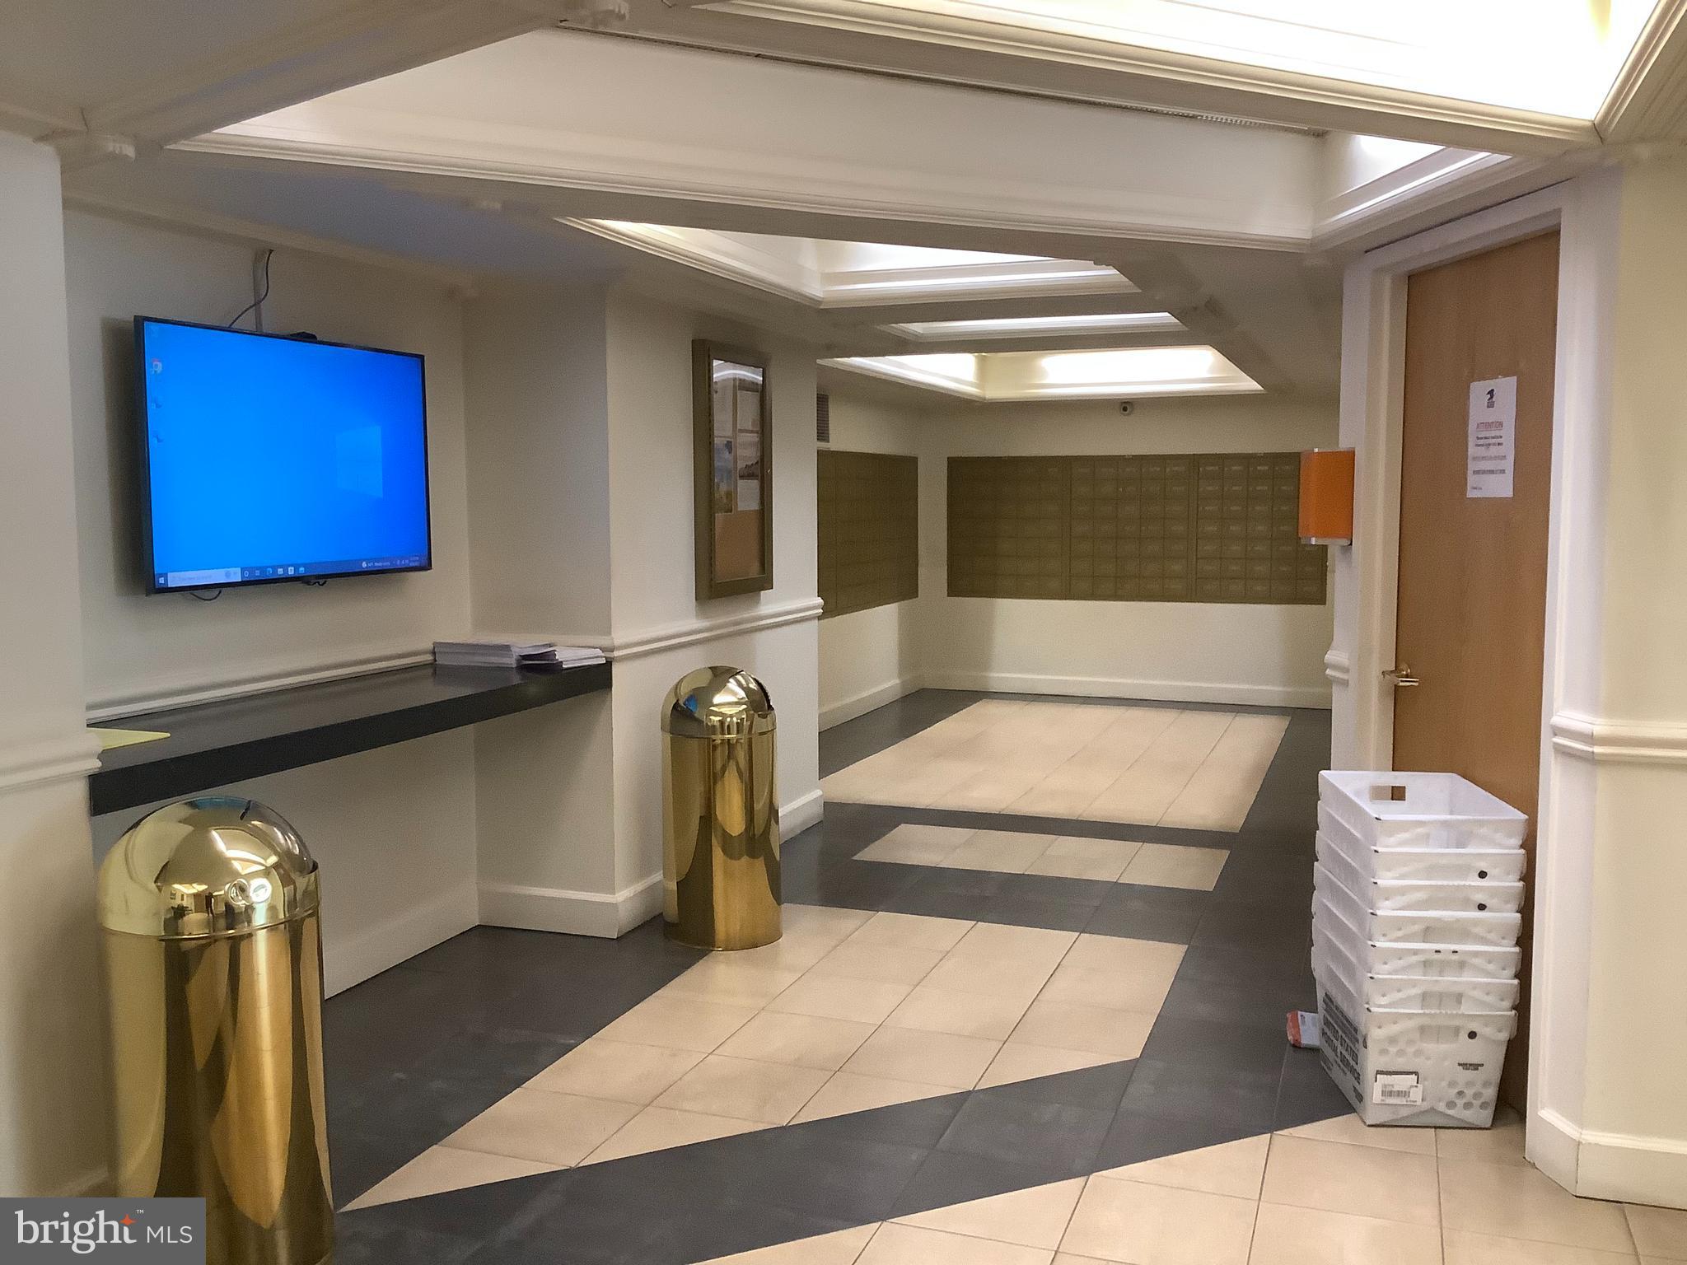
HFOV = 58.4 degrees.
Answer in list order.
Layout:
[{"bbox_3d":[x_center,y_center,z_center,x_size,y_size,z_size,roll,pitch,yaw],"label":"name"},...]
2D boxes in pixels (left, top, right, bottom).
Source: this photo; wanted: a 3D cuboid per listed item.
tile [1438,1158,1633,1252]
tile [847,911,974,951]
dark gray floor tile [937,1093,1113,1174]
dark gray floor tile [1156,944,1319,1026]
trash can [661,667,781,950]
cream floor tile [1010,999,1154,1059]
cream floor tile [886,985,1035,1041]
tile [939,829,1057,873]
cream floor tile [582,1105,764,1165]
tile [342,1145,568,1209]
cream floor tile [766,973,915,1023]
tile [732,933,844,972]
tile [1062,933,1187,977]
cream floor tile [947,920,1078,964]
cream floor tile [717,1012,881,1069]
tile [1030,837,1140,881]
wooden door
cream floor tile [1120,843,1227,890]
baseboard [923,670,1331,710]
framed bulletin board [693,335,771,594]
[{"bbox_3d":[1.395,1.165,3.067,0.343,0.010,0.342,2,6,20],"label":"tile"},{"bbox_3d":[0.229,0.983,4.932,0.340,0.010,0.342,2,6,20],"label":"tile"},{"bbox_3d":[0.427,1.155,3.496,0.355,0.010,0.354,2,6,20],"label":"dark gray floor tile"},{"bbox_3d":[1.184,1.061,4.536,0.369,0.010,0.707,2,6,20],"label":"dark gray floor tile"},{"bbox_3d":[-0.400,0.556,4.990,0.390,0.890,0.390,0,5,0],"label":"trash can"},{"bbox_3d":[0.647,1.066,4.054,0.340,0.010,0.342,2,6,20],"label":"cream floor tile"},{"bbox_3d":[0.331,1.082,4.278,0.355,0.010,0.354,2,6,20],"label":"cream floor tile"},{"bbox_3d":[0.646,0.903,6.210,0.355,0.010,0.675,2,6,20],"label":"tile"},{"bbox_3d":[-0.351,1.135,3.314,0.340,0.010,0.342,2,6,20],"label":"cream floor tile"},{"bbox_3d":[-0.797,1.160,3.132,0.343,0.010,0.342,2,6,20],"label":"tile"},{"bbox_3d":[-0.002,1.049,4.309,0.343,0.010,0.342,2,6,20],"label":"cream floor tile"},{"bbox_3d":[-0.216,1.025,4.824,0.350,0.010,0.350,2,6,20],"label":"tile"},{"bbox_3d":[0.883,1.010,4.721,0.343,0.010,0.342,2,6,20],"label":"tile"},{"bbox_3d":[0.554,0.995,4.817,0.340,0.010,0.342,2,6,20],"label":"cream floor tile"},{"bbox_3d":[-0.119,1.079,3.985,0.343,0.010,0.342,2,6,20],"label":"cream floor tile"},{"bbox_3d":[0.959,0.895,5.944,0.343,0.010,0.651,2,6,20],"label":"tile"},{"bbox_3d":[1.588,0.101,3.692,0.045,2.030,0.900,-1,5,-7],"label":"wooden door"},{"bbox_3d":[1.284,0.905,5.827,0.343,0.010,0.651,2,6,20],"label":"cream floor tile"},{"bbox_3d":[1.994,0.418,10.743,3.000,0.125,0.020,2,6,20],"label":"baseboard"},{"bbox_3d":[-0.404,-0.597,5.667,0.063,0.914,0.595,2,6,20],"label":"framed bulletin board"}]

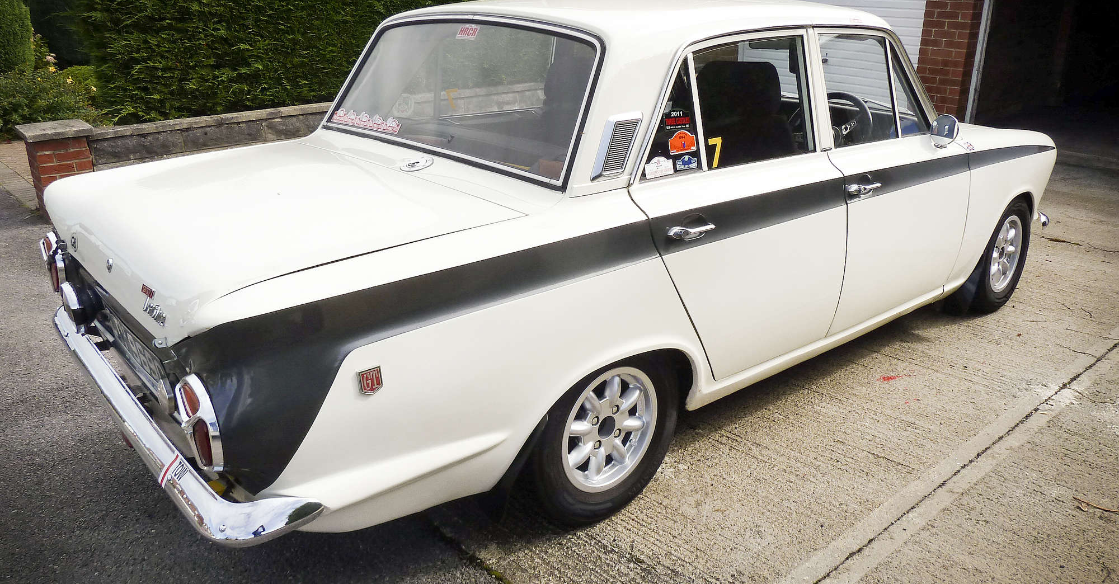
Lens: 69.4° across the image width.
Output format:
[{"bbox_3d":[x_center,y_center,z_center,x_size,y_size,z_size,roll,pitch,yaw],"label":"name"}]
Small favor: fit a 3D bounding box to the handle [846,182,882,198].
[{"bbox_3d":[0.970,-0.325,2.576,0.197,0.036,0.049,-16,25,-38],"label":"handle"}]

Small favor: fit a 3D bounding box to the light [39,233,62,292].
[{"bbox_3d":[-1.538,-0.087,2.455,0.061,0.192,0.187,-16,25,-38],"label":"light"}]

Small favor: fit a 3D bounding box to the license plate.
[{"bbox_3d":[-1.065,0.149,2.026,0.020,0.116,0.525,-16,25,-38],"label":"license plate"}]

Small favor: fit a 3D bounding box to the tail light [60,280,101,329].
[{"bbox_3d":[-1.252,0.025,2.137,0.085,0.120,0.120,-16,26,-39],"label":"tail light"}]

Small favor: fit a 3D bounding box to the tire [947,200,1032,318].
[{"bbox_3d":[2.004,-0.197,3.774,0.581,0.581,0.182,-17,25,-40],"label":"tire"}]

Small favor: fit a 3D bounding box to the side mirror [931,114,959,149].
[{"bbox_3d":[1.361,-0.564,2.839,0.061,0.126,0.109,-13,23,-33],"label":"side mirror"}]

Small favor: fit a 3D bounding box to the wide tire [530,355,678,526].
[{"bbox_3d":[0.090,0.349,2.237,0.581,0.581,0.182,-16,25,-38],"label":"wide tire"}]

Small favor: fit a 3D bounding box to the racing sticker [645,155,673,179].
[{"bbox_3d":[0.256,-0.320,2.062,0.103,0.051,0.003,-16,10,-38],"label":"racing sticker"}]

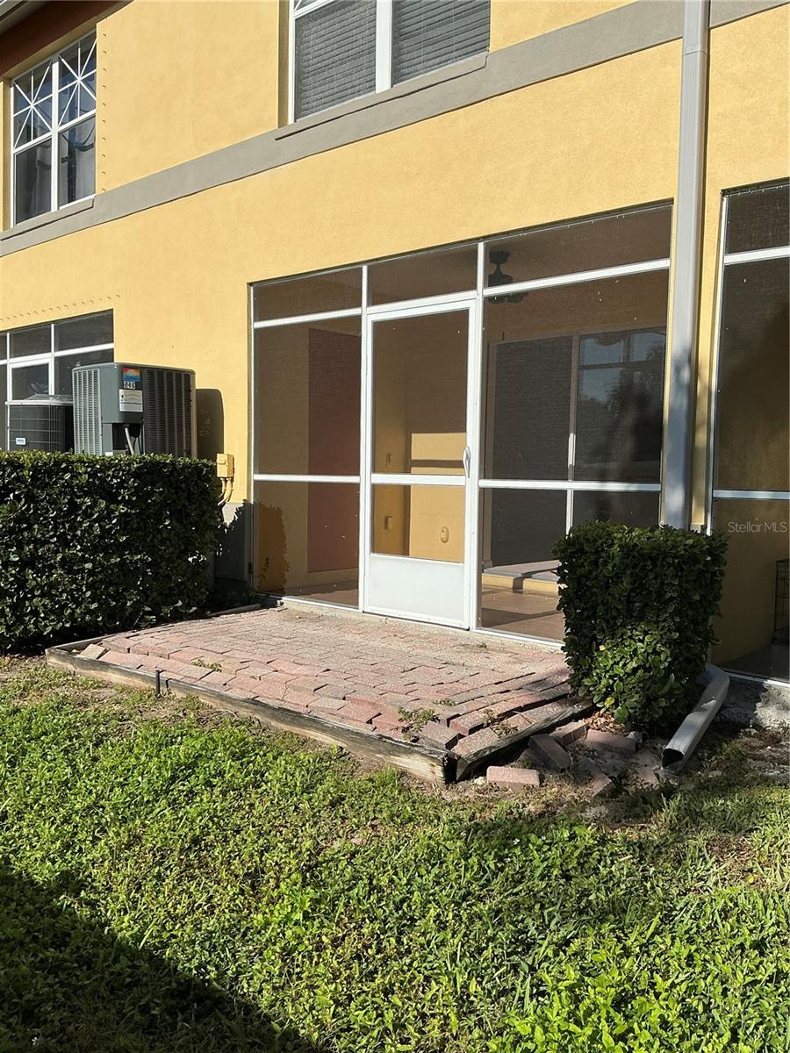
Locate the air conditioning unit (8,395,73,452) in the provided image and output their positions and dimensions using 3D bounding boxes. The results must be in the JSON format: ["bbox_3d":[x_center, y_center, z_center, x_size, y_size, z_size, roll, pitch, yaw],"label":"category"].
[{"bbox_3d":[-2.925,-0.804,7.441,0.670,0.680,0.670,3,5,29],"label":"air conditioning unit"}]

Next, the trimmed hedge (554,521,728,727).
[{"bbox_3d":[1.192,0.464,4.073,0.570,0.880,0.610,5,6,41],"label":"trimmed hedge"}]

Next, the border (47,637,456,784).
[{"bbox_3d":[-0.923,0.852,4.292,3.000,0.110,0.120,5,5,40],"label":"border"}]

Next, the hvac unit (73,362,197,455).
[{"bbox_3d":[-2.069,-0.819,6.761,0.690,0.830,0.700,5,6,41],"label":"hvac unit"}]

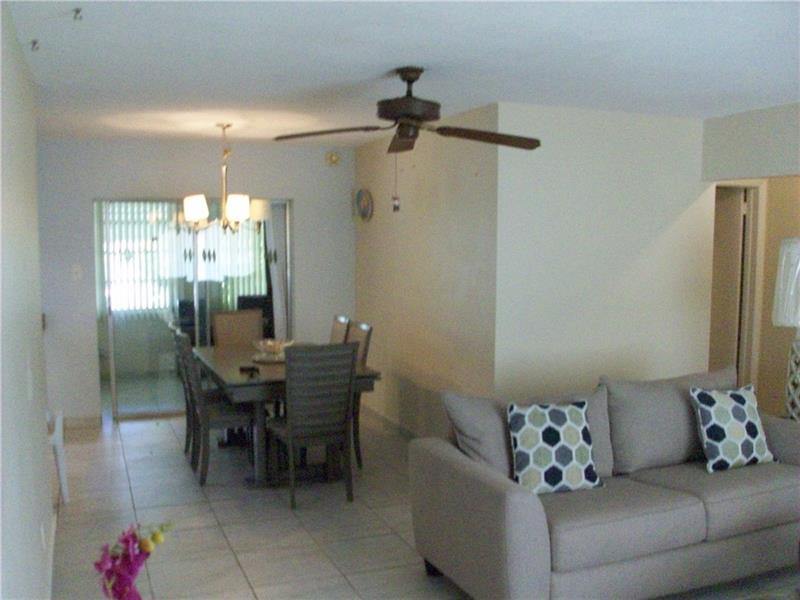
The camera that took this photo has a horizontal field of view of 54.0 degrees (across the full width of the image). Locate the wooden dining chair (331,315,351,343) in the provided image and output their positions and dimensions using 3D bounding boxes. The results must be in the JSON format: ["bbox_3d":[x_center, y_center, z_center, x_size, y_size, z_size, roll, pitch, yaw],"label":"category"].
[{"bbox_3d":[-0.721,0.651,6.204,0.573,1.006,0.483,-2,5,-22],"label":"wooden dining chair"}]

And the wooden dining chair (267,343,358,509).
[{"bbox_3d":[-0.559,0.749,4.983,0.483,1.006,0.573,-2,5,-22],"label":"wooden dining chair"}]

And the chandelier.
[{"bbox_3d":[-1.359,-0.913,6.016,0.584,0.850,0.563,-2,5,-22],"label":"chandelier"}]

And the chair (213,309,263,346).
[{"bbox_3d":[-1.323,0.615,6.632,0.483,1.006,0.573,-2,5,-22],"label":"chair"}]

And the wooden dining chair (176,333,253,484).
[{"bbox_3d":[-1.192,0.713,5.409,0.573,1.006,0.483,-2,5,-22],"label":"wooden dining chair"}]

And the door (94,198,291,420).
[{"bbox_3d":[-1.872,0.075,7.270,1.741,1.977,0.091,-2,5,-22],"label":"door"}]

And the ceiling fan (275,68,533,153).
[{"bbox_3d":[0.043,-0.981,3.969,1.338,0.379,1.338,0,5,-6],"label":"ceiling fan"}]

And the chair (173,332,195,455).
[{"bbox_3d":[-1.369,0.678,5.846,0.573,1.006,0.483,-2,5,-22],"label":"chair"}]

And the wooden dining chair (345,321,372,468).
[{"bbox_3d":[-0.526,0.690,5.720,0.573,1.006,0.483,-2,5,-22],"label":"wooden dining chair"}]

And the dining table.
[{"bbox_3d":[-0.881,0.815,5.696,0.996,0.760,1.580,-2,5,-22],"label":"dining table"}]

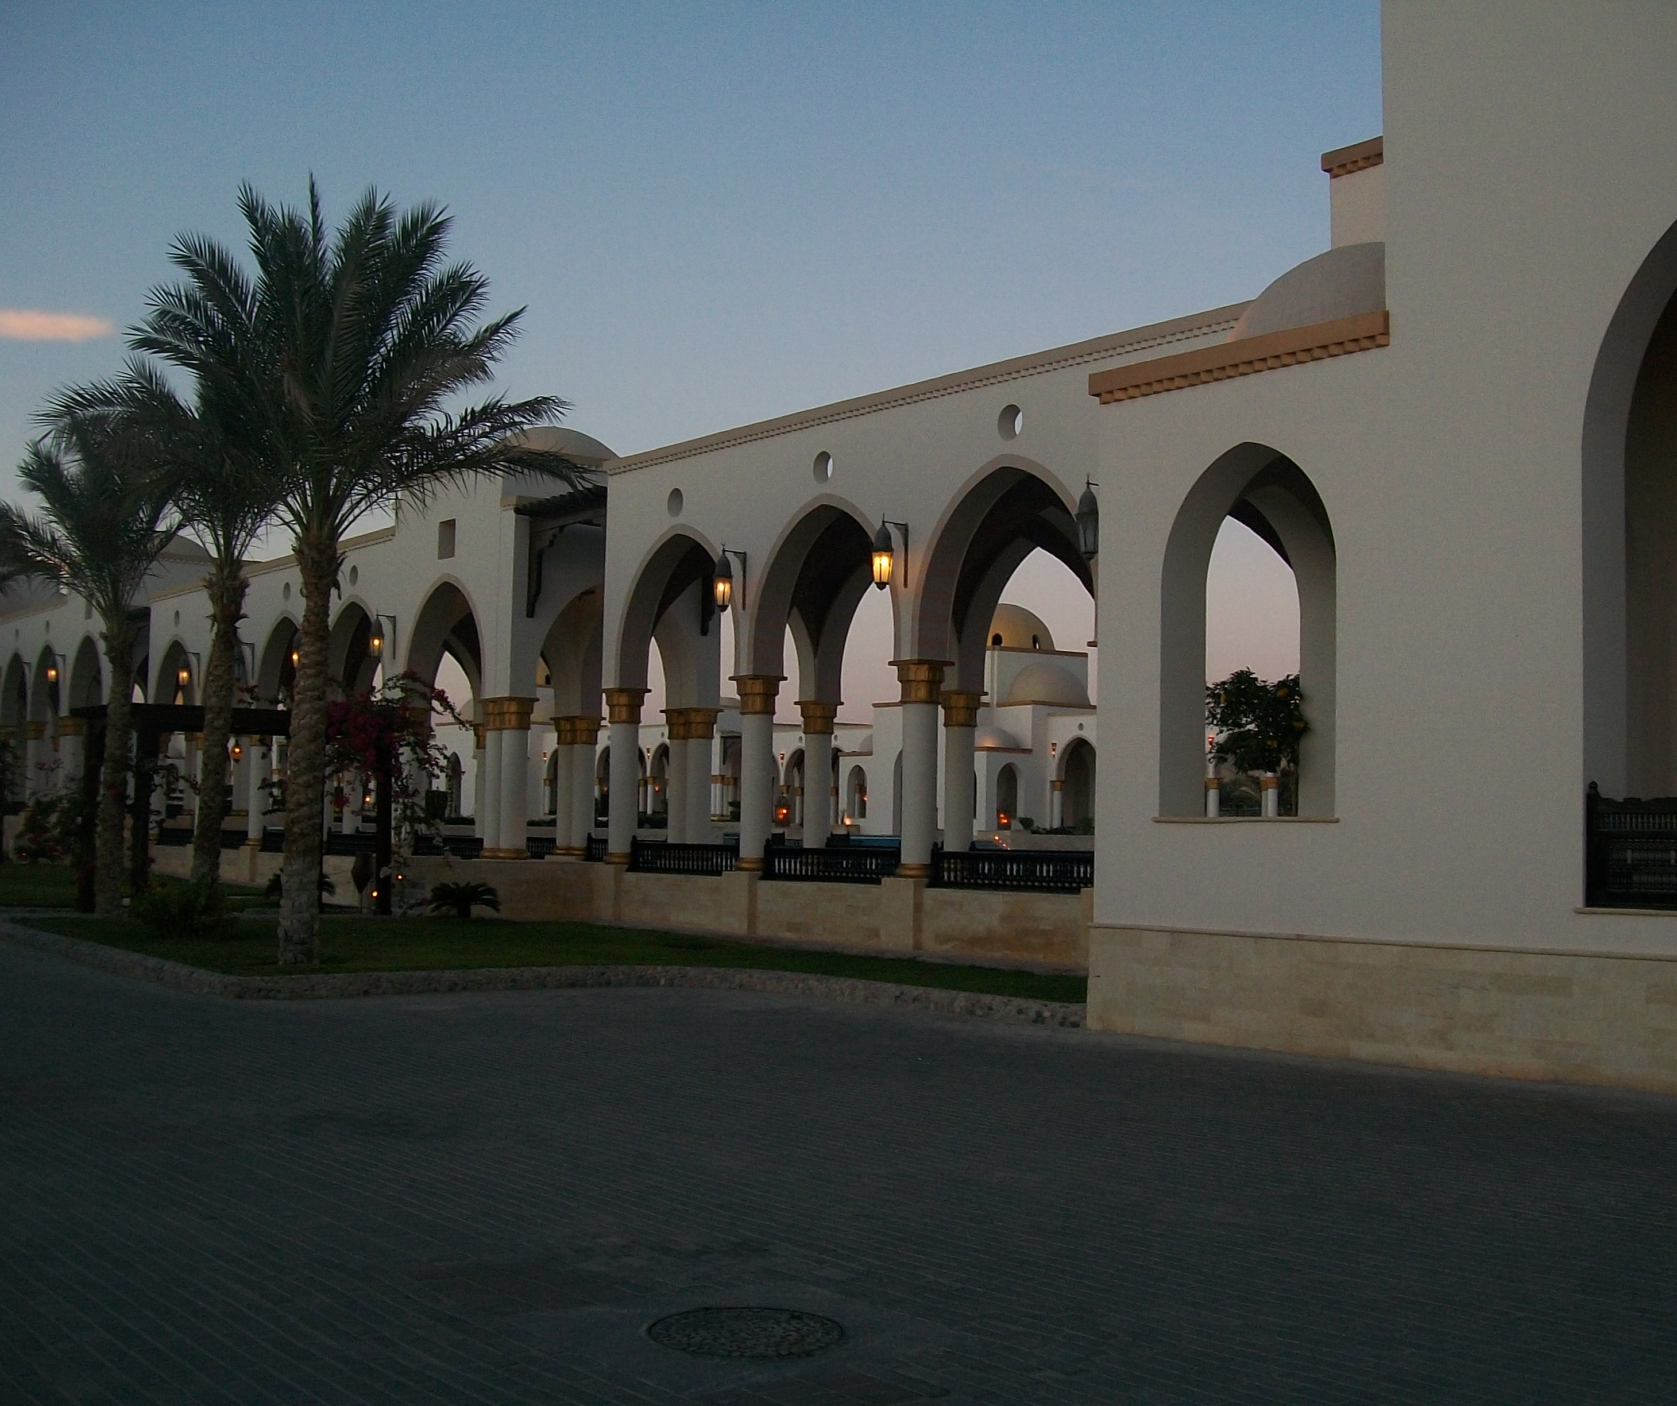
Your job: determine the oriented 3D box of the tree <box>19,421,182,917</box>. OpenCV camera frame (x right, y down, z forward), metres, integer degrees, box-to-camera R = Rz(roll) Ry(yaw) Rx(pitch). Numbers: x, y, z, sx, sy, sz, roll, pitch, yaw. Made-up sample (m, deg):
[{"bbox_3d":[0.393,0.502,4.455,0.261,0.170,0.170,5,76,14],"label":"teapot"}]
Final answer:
[{"bbox_3d":[-10.940,-0.630,28.924,2.800,7.470,2.800,1,-4,0],"label":"tree"}]

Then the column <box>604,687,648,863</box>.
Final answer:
[{"bbox_3d":[-3.240,1.085,29.320,0.580,2.640,0.580,1,-4,0],"label":"column"}]

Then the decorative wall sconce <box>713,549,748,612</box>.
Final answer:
[{"bbox_3d":[-1.474,-1.669,26.526,0.530,0.880,0.280,4,-5,-38],"label":"decorative wall sconce"}]

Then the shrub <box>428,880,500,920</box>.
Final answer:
[{"bbox_3d":[-6.464,3.391,33.686,1.215,0.694,1.215,4,-5,-36],"label":"shrub"}]

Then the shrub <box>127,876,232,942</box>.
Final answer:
[{"bbox_3d":[-8.533,2.658,25.270,1.262,0.873,1.329,4,-5,-36],"label":"shrub"}]

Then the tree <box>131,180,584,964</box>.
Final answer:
[{"bbox_3d":[-5.060,-1.410,19.959,4.500,8.040,4.500,1,-4,0],"label":"tree"}]

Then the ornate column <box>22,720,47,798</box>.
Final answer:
[{"bbox_3d":[-25.269,1.969,61.260,0.645,2.861,0.645,4,-5,-36],"label":"ornate column"}]

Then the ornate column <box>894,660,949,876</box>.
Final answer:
[{"bbox_3d":[0.996,0.810,24.014,0.580,2.680,0.580,1,-4,0],"label":"ornate column"}]

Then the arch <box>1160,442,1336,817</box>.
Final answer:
[{"bbox_3d":[3.701,-0.614,16.854,0.612,3.213,1.856,5,-5,-40],"label":"arch"}]

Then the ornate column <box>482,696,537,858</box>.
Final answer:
[{"bbox_3d":[-5.883,1.345,34.645,0.612,2.856,1.102,4,-5,-36],"label":"ornate column"}]

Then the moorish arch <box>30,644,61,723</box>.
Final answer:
[{"bbox_3d":[-23.970,-0.661,59.729,0.572,2.258,3.485,4,-5,-36],"label":"moorish arch"}]

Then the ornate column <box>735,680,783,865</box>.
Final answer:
[{"bbox_3d":[-1.120,0.947,26.665,0.580,2.670,0.580,1,-4,0],"label":"ornate column"}]

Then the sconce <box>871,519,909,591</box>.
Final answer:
[{"bbox_3d":[0.646,-1.807,23.871,0.530,0.890,0.280,4,-5,-38],"label":"sconce"}]

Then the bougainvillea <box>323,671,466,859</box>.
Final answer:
[{"bbox_3d":[-7.557,1.057,33.093,2.050,3.182,2.170,4,-5,-36],"label":"bougainvillea"}]

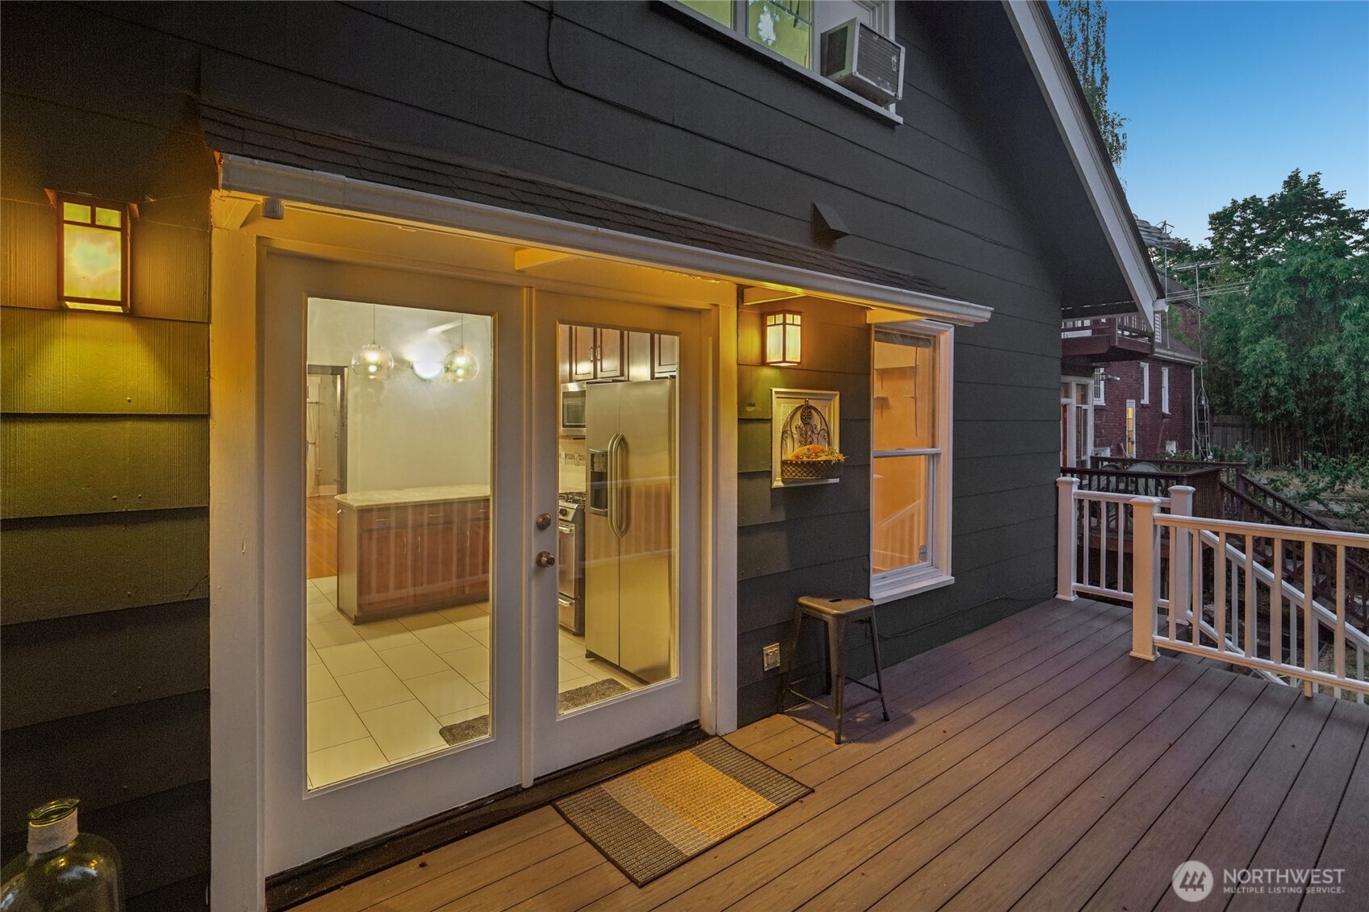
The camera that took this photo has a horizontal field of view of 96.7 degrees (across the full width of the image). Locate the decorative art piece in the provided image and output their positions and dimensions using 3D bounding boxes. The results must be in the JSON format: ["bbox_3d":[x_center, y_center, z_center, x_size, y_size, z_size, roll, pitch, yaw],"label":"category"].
[{"bbox_3d":[0.728,-0.103,3.383,0.560,0.540,0.170,-1,2,-37],"label":"decorative art piece"}]

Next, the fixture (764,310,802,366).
[{"bbox_3d":[0.536,-0.639,3.238,0.145,0.300,0.150,-1,2,-37],"label":"fixture"}]

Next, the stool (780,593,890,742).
[{"bbox_3d":[0.789,1.086,3.235,0.420,0.610,0.420,-1,2,-37],"label":"stool"}]

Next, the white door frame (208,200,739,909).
[{"bbox_3d":[-0.607,0.295,2.512,2.130,2.280,0.160,-1,2,-37],"label":"white door frame"}]

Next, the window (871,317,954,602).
[{"bbox_3d":[1.541,0.013,4.098,1.000,1.880,0.120,-1,2,-37],"label":"window"}]

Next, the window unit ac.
[{"bbox_3d":[1.027,-2.284,3.634,0.470,0.330,0.370,-1,2,-37],"label":"window unit ac"}]

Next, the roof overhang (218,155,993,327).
[{"bbox_3d":[0.272,-0.924,2.825,3.900,0.380,0.500,-1,2,-37],"label":"roof overhang"}]

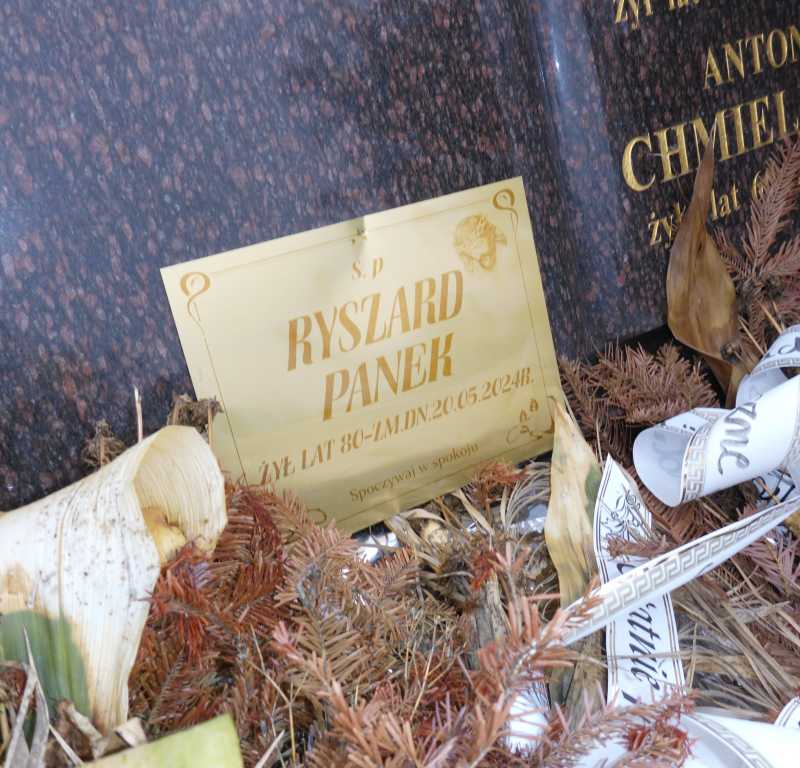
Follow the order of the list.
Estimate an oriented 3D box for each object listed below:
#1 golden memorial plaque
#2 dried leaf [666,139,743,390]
[{"bbox_3d":[-0.007,-0.010,0.526,0.240,0.188,0.012,-17,14,-20],"label":"golden memorial plaque"},{"bbox_3d":[0.234,-0.086,0.635,0.058,0.205,0.035,-14,15,-6],"label":"dried leaf"}]

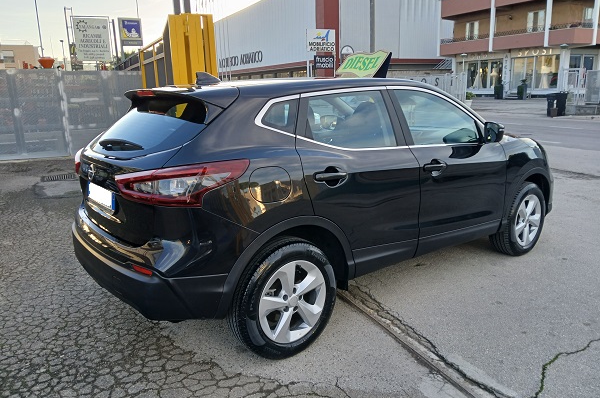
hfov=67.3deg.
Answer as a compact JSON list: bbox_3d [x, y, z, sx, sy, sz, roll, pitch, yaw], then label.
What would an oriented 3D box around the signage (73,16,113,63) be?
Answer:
[{"bbox_3d":[-8.769,-6.732,19.000,1.550,1.850,0.100,-1,12,0],"label":"signage"}]

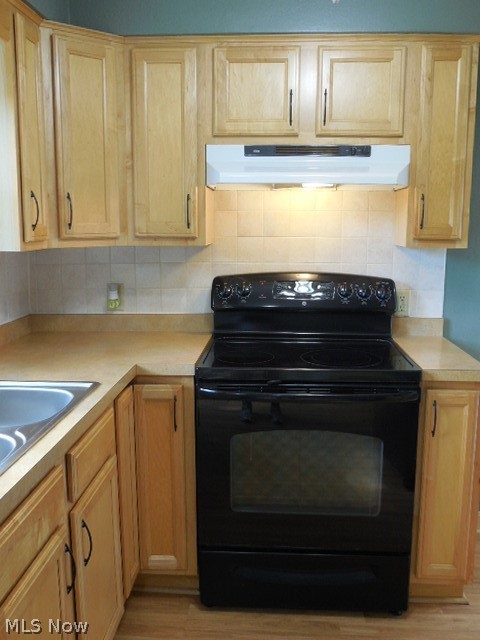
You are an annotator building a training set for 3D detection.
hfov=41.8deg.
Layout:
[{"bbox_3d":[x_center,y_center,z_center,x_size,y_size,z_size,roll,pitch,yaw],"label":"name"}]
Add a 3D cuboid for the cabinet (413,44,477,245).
[{"bbox_3d":[0.752,-0.662,2.453,0.228,0.745,0.325,1,9,3],"label":"cabinet"}]

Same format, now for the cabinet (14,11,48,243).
[{"bbox_3d":[-0.816,-0.598,2.022,0.320,0.745,0.230,1,9,3],"label":"cabinet"}]

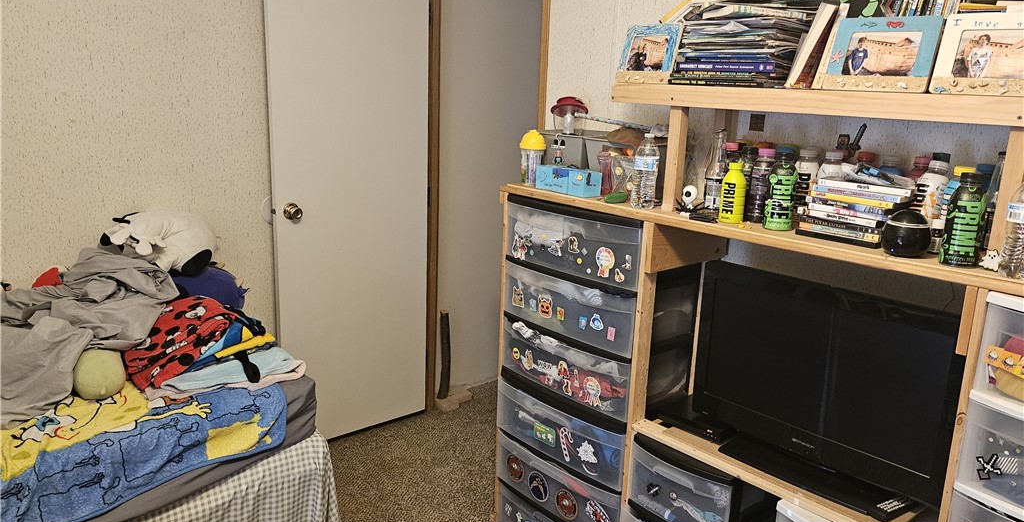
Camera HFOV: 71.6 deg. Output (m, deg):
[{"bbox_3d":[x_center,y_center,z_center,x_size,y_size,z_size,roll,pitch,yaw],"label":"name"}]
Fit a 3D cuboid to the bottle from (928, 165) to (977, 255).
[{"bbox_3d":[0.939,-0.102,1.498,0.073,0.187,0.073,-10,18,-43],"label":"bottle"}]

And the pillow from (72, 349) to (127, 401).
[{"bbox_3d":[-1.091,0.298,1.881,0.145,0.135,0.150,-6,16,-31],"label":"pillow"}]

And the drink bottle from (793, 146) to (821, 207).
[{"bbox_3d":[0.801,-0.211,1.943,0.073,0.185,0.073,8,15,21],"label":"drink bottle"}]

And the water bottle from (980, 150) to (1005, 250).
[{"bbox_3d":[1.044,-0.123,1.531,0.063,0.215,0.063,-10,18,-43],"label":"water bottle"}]

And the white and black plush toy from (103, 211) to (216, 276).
[{"bbox_3d":[-1.231,-0.058,2.480,0.230,0.205,0.350,10,16,30],"label":"white and black plush toy"}]

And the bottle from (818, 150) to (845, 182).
[{"bbox_3d":[0.840,-0.193,1.875,0.073,0.185,0.073,8,15,23],"label":"bottle"}]

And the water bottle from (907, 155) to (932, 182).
[{"bbox_3d":[0.970,-0.152,1.696,0.073,0.187,0.073,-10,18,-43],"label":"water bottle"}]

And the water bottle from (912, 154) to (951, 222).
[{"bbox_3d":[0.943,-0.126,1.592,0.073,0.187,0.073,-10,18,-43],"label":"water bottle"}]

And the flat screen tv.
[{"bbox_3d":[0.747,0.290,1.747,0.205,0.467,0.650,-9,17,-41],"label":"flat screen tv"}]

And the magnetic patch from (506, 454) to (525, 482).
[{"bbox_3d":[0.014,0.689,2.354,0.008,0.089,0.089,-7,16,-36],"label":"magnetic patch"}]

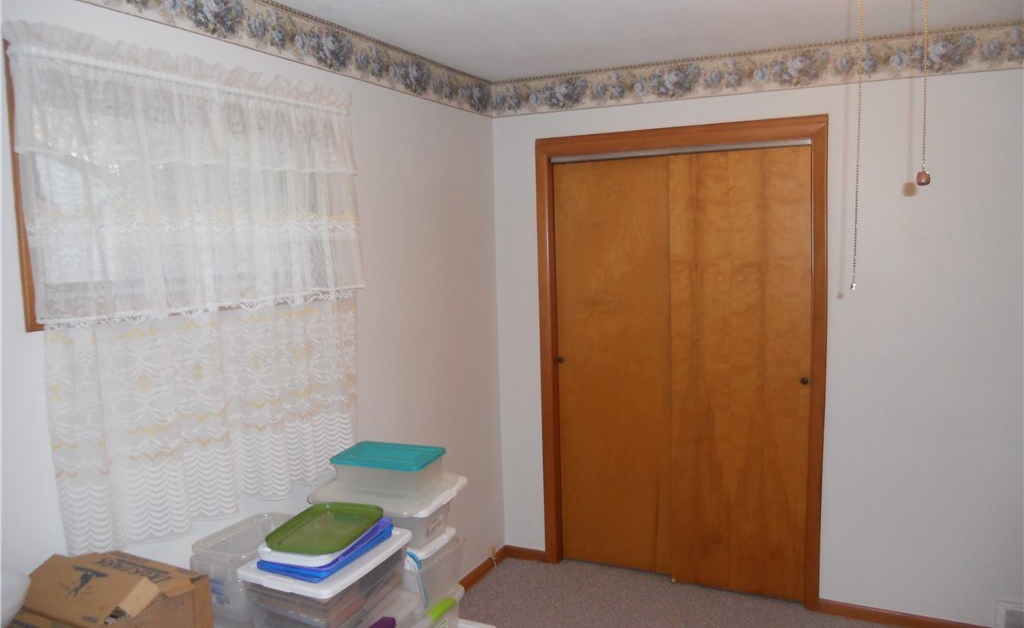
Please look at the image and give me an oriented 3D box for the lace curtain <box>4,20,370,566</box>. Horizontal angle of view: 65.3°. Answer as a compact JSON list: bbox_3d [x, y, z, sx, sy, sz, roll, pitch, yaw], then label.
[{"bbox_3d":[-0.813,-0.073,2.343,0.110,1.285,1.240,1,6,26],"label":"lace curtain"}]

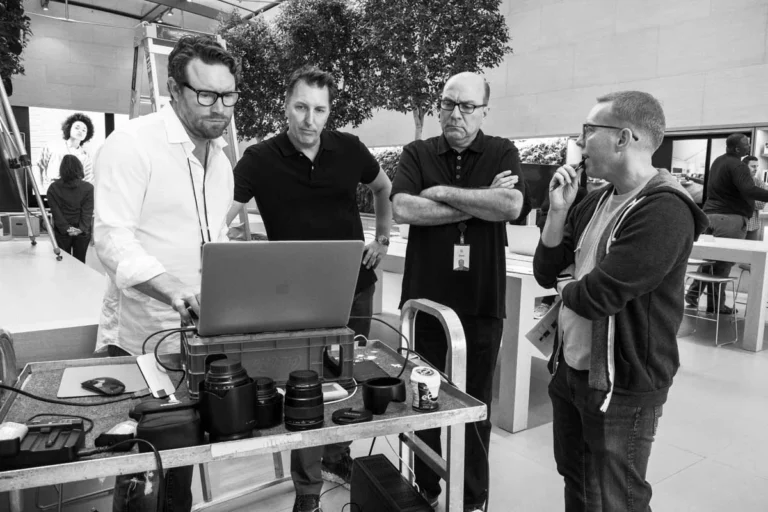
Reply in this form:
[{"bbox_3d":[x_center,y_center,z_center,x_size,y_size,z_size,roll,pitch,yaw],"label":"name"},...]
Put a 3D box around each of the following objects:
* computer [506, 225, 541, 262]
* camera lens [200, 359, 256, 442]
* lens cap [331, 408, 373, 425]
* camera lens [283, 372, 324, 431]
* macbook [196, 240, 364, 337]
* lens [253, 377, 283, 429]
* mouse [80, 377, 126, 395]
[{"bbox_3d":[1.189,-0.120,4.752,0.312,0.232,0.342,-3,7,-37],"label":"computer"},{"bbox_3d":[-0.285,0.266,1.099,0.101,0.141,0.101,-1,6,-23],"label":"camera lens"},{"bbox_3d":[-0.063,0.327,1.218,0.083,0.009,0.083,1,6,0],"label":"lens cap"},{"bbox_3d":[-0.156,0.283,1.175,0.076,0.101,0.076,1,6,0],"label":"camera lens"},{"bbox_3d":[-0.276,0.066,1.455,0.353,0.228,0.351,-1,6,-23],"label":"macbook"},{"bbox_3d":[-0.234,0.287,1.179,0.072,0.087,0.072,-1,6,-23],"label":"lens"},{"bbox_3d":[-0.619,0.283,1.319,0.114,0.024,0.059,5,7,31],"label":"mouse"}]

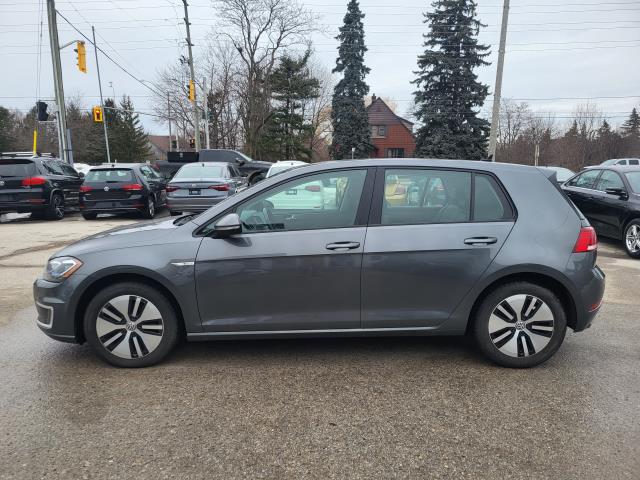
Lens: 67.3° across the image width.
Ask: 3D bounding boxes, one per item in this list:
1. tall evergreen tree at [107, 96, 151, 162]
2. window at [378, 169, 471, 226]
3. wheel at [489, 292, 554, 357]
[{"bbox_3d":[-19.500,-10.532,48.965,4.800,8.600,4.800,0,9,0],"label":"tall evergreen tree"},{"bbox_3d":[0.736,-0.300,3.308,0.638,0.401,0.040,0,-13,0],"label":"window"},{"bbox_3d":[1.399,0.598,3.333,0.440,0.440,0.180,0,9,0],"label":"wheel"}]

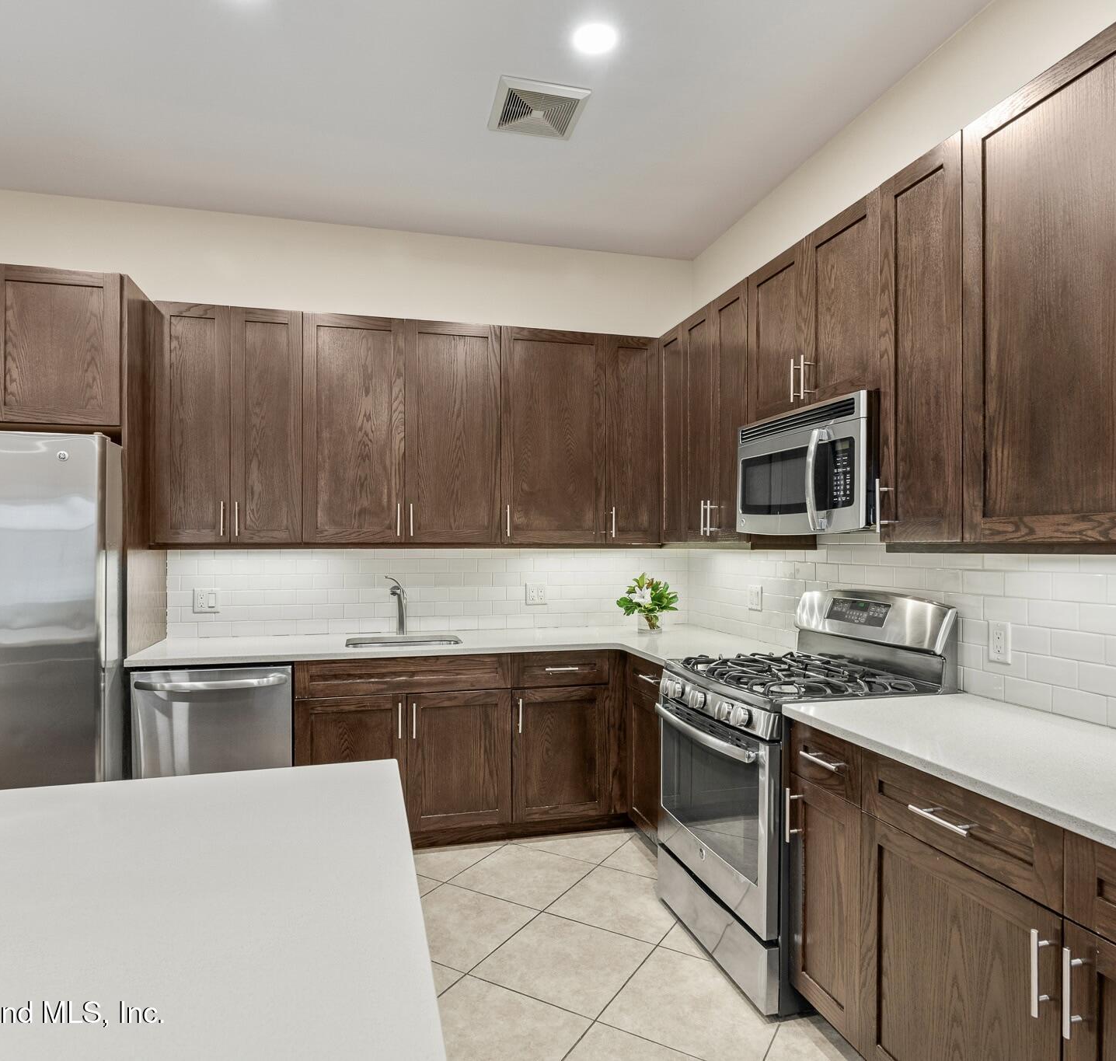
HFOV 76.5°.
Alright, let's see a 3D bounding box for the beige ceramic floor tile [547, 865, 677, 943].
[{"bbox_3d":[0.255,1.443,2.749,0.454,0.010,0.454,-1,-1,30],"label":"beige ceramic floor tile"}]

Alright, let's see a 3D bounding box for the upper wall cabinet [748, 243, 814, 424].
[{"bbox_3d":[0.988,-0.730,2.760,0.355,0.605,0.387,0,-1,-15],"label":"upper wall cabinet"}]

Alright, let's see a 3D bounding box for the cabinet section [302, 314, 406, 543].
[{"bbox_3d":[-0.984,-0.469,3.441,0.456,1.052,0.335,0,-1,-15],"label":"cabinet section"}]

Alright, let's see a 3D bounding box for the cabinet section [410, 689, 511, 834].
[{"bbox_3d":[-0.504,1.013,3.409,0.459,0.600,0.600,0,-1,-15],"label":"cabinet section"}]

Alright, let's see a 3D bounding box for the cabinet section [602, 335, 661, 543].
[{"bbox_3d":[0.345,-0.468,3.786,0.291,1.052,0.335,0,-1,-15],"label":"cabinet section"}]

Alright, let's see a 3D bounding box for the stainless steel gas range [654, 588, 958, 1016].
[{"bbox_3d":[0.818,0.841,2.496,0.765,1.185,0.757,0,-1,-15],"label":"stainless steel gas range"}]

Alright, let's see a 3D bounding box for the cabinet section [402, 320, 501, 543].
[{"bbox_3d":[-0.541,-0.469,3.556,0.460,1.052,0.335,0,-1,-15],"label":"cabinet section"}]

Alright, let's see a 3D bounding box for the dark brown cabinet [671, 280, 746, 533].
[{"bbox_3d":[0.843,-0.472,3.190,0.326,1.076,0.630,0,-1,-15],"label":"dark brown cabinet"}]

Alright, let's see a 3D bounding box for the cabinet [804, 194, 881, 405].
[{"bbox_3d":[1.073,-0.729,2.335,0.326,0.596,0.371,0,-1,-15],"label":"cabinet"}]

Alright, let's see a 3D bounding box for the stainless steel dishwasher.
[{"bbox_3d":[-1.492,0.999,3.176,0.608,0.853,0.635,0,-1,-15],"label":"stainless steel dishwasher"}]

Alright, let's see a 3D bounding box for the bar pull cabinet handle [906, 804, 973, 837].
[{"bbox_3d":[0.803,0.604,1.472,0.036,0.012,0.156,0,-1,-15],"label":"bar pull cabinet handle"}]

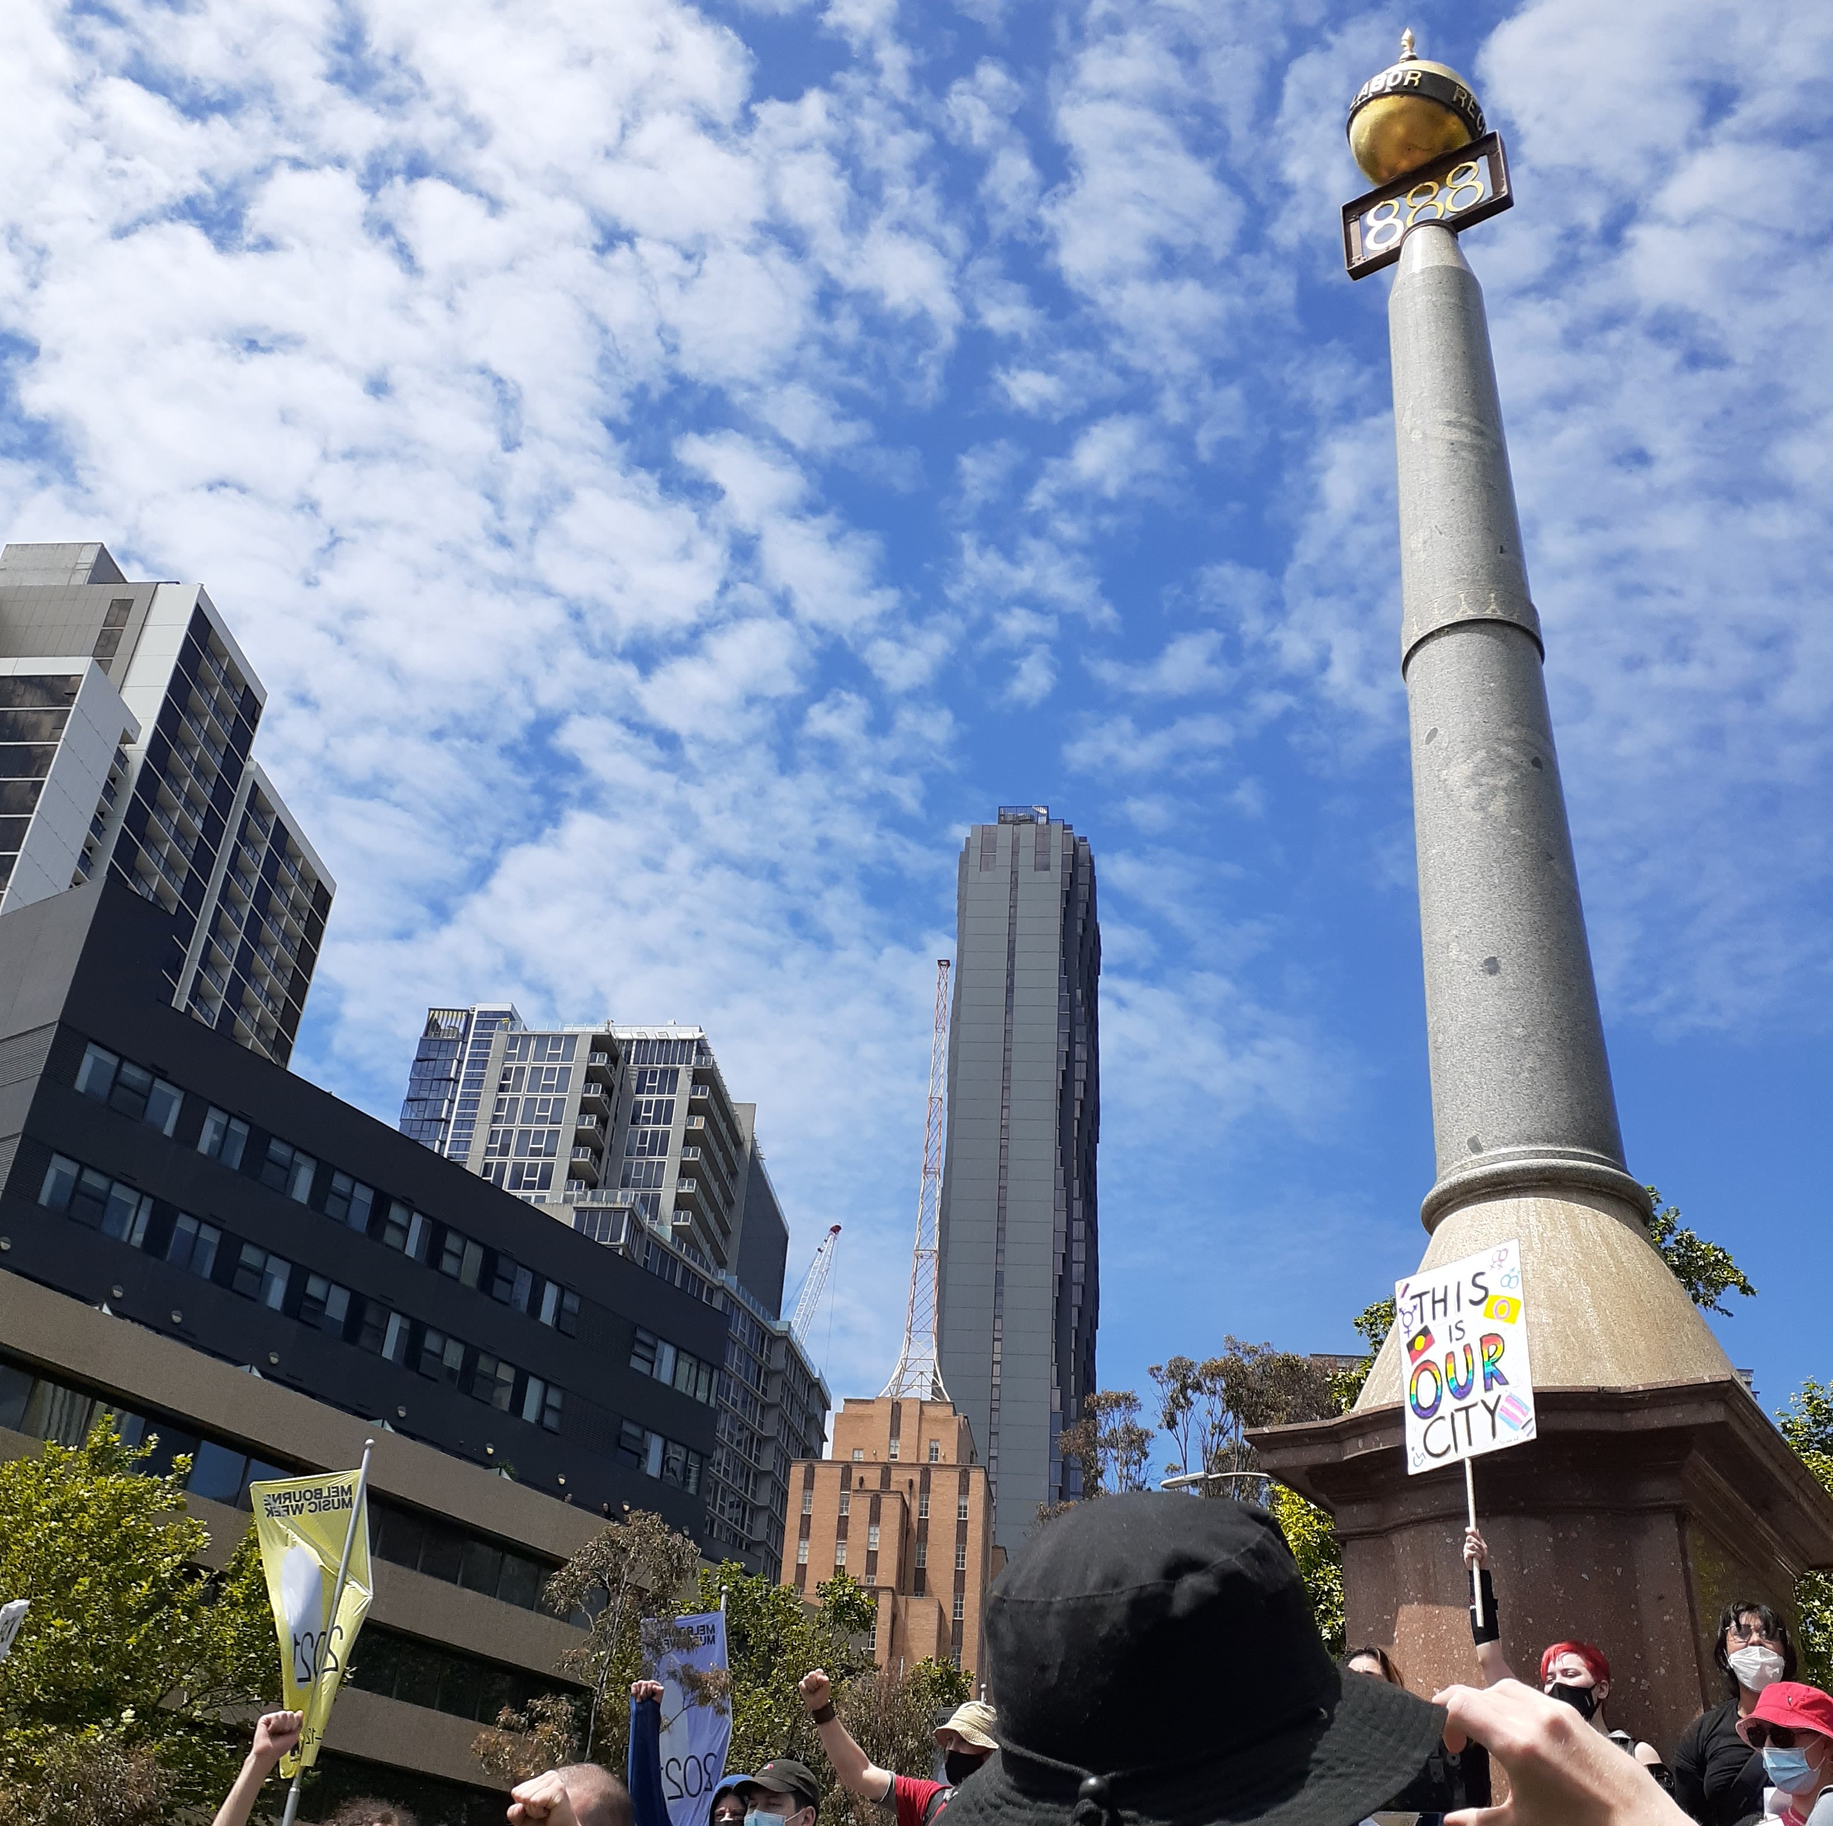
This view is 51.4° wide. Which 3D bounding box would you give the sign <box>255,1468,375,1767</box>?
[{"bbox_3d":[-5.046,5.819,15.813,1.000,2.500,0.350,0,-32,7],"label":"sign"}]

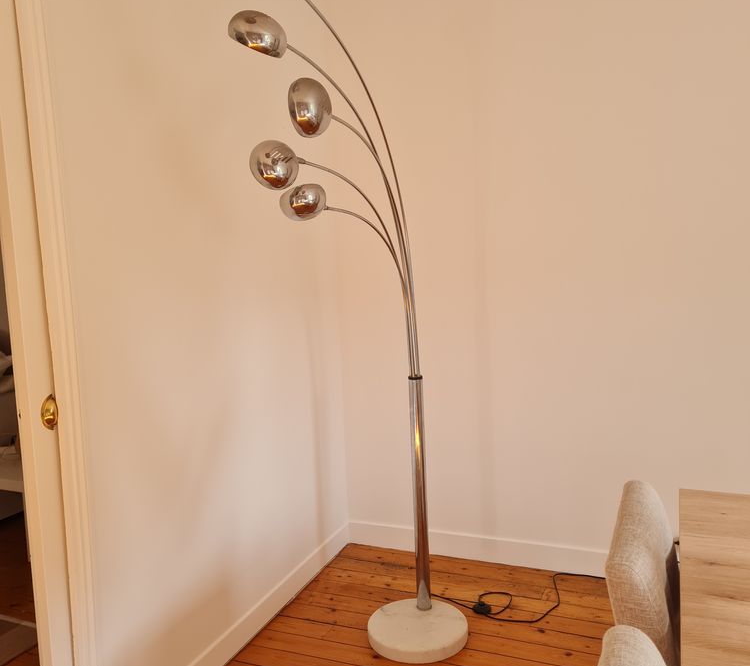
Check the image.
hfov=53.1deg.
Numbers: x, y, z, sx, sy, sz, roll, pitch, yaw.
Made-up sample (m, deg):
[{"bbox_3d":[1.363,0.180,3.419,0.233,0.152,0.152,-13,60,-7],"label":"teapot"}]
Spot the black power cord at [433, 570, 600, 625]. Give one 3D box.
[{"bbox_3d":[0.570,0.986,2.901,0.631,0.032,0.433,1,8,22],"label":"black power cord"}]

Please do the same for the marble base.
[{"bbox_3d":[0.150,1.032,2.612,0.350,0.043,0.350,-2,7,0],"label":"marble base"}]

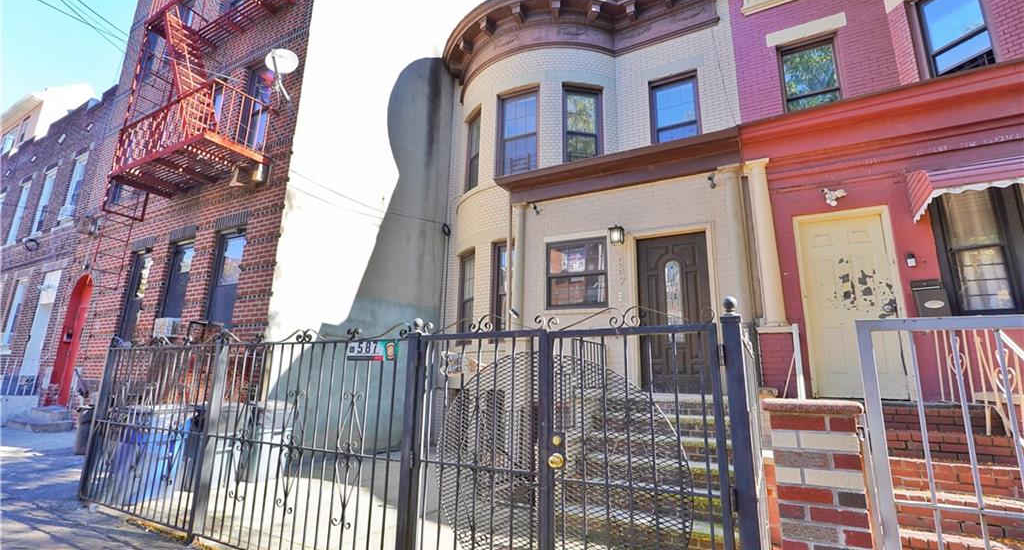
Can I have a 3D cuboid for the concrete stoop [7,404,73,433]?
[{"bbox_3d":[-8.922,2.712,8.623,1.360,0.380,0.560,-6,-15,28],"label":"concrete stoop"}]

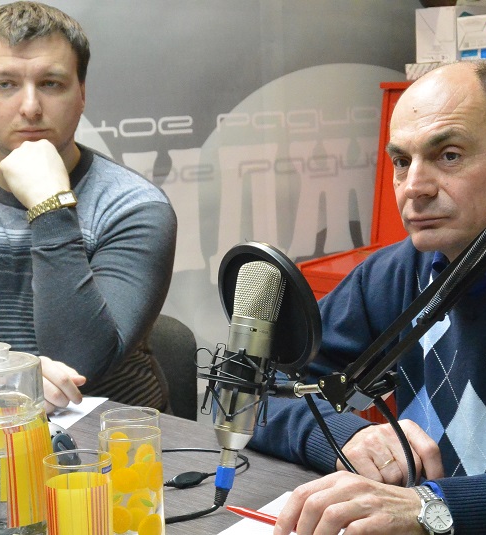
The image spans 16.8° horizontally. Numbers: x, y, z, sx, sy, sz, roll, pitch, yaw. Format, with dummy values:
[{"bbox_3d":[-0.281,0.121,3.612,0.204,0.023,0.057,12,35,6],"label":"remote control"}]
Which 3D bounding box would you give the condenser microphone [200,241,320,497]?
[{"bbox_3d":[0.008,0.114,1.814,0.130,0.285,0.150,10,0,-42],"label":"condenser microphone"}]

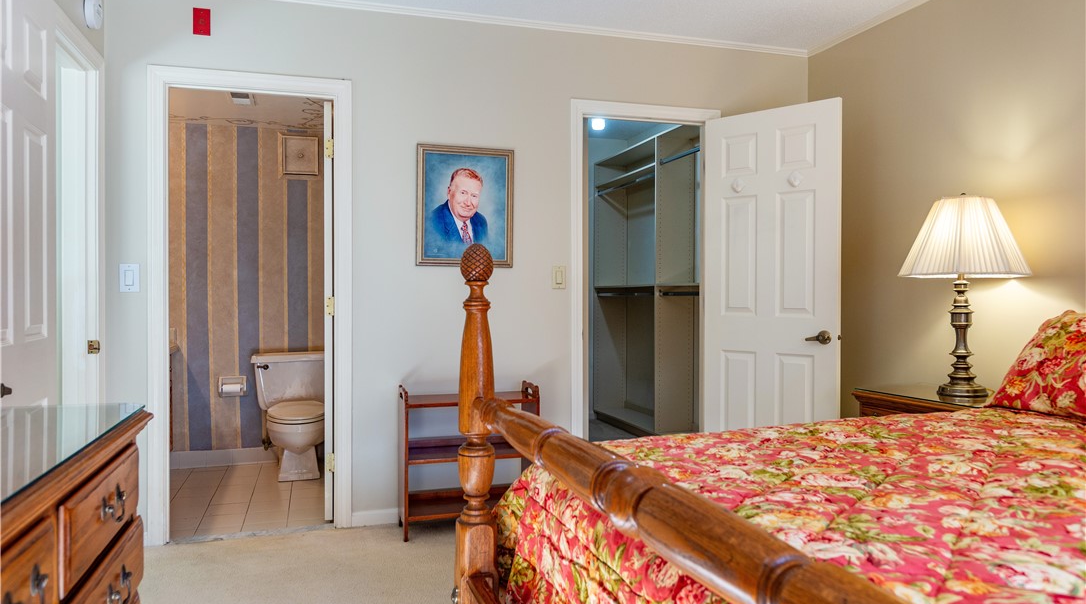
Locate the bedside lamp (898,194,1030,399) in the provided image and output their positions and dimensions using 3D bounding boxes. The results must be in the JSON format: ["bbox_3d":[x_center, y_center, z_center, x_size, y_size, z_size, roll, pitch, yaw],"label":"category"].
[{"bbox_3d":[1.614,-0.013,2.786,0.435,0.780,0.435,0,0,-16],"label":"bedside lamp"}]

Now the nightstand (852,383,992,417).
[{"bbox_3d":[1.625,0.717,2.916,0.390,0.676,0.640,0,0,-16],"label":"nightstand"}]

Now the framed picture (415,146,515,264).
[{"bbox_3d":[-0.376,-0.459,3.520,0.473,0.577,0.030,0,0,-16],"label":"framed picture"}]

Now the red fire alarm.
[{"bbox_3d":[-1.505,-1.237,3.195,0.070,0.116,0.008,0,0,-16],"label":"red fire alarm"}]

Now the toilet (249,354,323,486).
[{"bbox_3d":[-1.496,0.684,4.447,0.550,0.735,0.690,0,0,-16],"label":"toilet"}]

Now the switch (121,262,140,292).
[{"bbox_3d":[-1.781,-0.101,3.119,0.076,0.121,0.010,0,0,-16],"label":"switch"}]

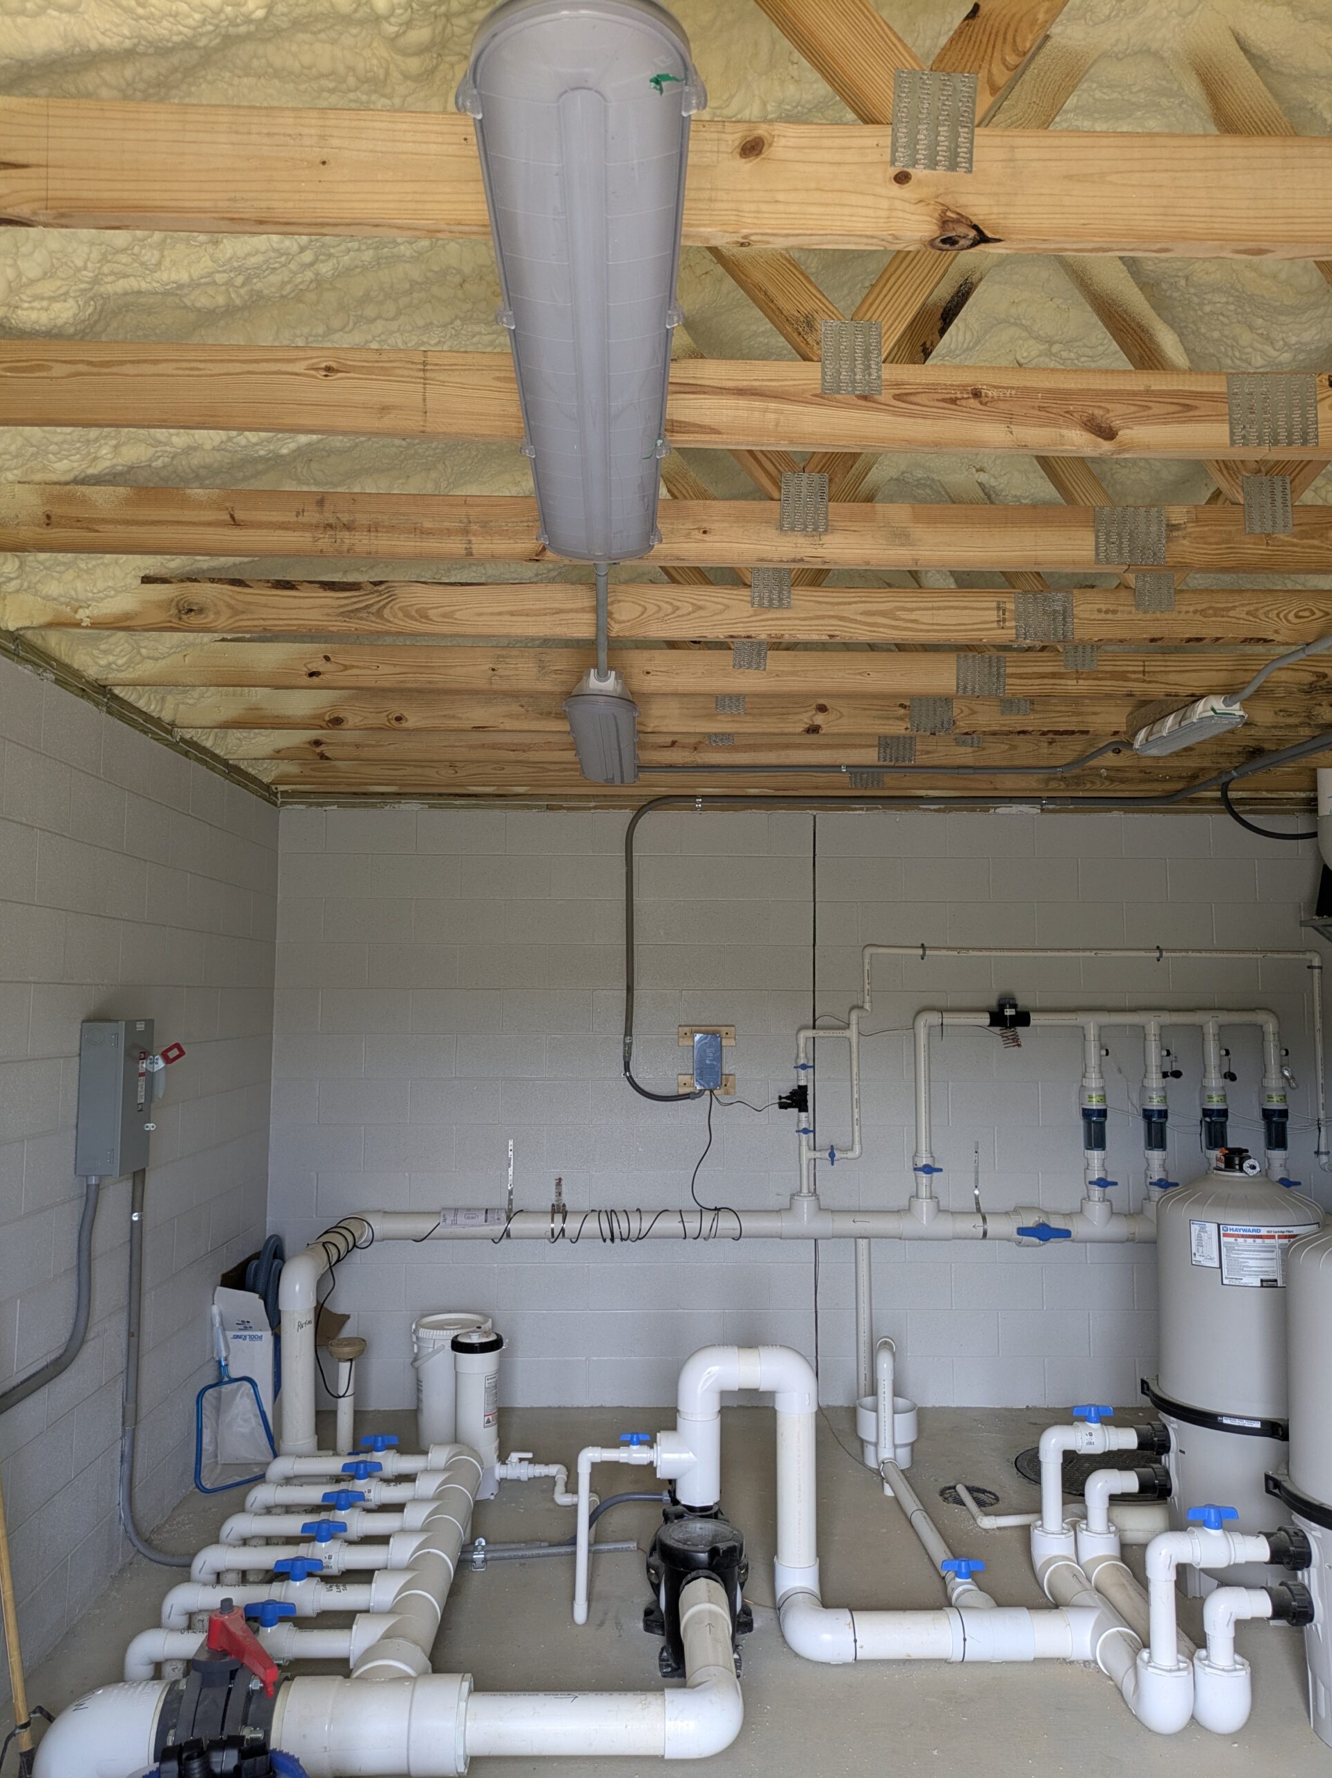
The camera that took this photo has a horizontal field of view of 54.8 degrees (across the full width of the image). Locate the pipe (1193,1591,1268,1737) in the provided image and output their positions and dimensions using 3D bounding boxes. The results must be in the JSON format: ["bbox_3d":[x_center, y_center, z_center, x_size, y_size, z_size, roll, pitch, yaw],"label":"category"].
[{"bbox_3d":[1.433,1.937,3.263,0.199,0.319,0.180,0,-5,-1],"label":"pipe"}]

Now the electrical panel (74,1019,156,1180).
[{"bbox_3d":[-1.636,0.615,3.829,0.126,0.443,0.225,0,-5,-2],"label":"electrical panel"}]

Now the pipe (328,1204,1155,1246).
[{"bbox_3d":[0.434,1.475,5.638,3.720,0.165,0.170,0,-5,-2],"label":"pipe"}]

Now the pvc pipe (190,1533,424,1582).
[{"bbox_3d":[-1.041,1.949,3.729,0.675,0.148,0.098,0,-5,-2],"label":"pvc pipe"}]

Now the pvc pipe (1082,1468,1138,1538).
[{"bbox_3d":[1.377,1.889,3.959,0.169,0.193,0.076,0,-5,-1],"label":"pvc pipe"}]

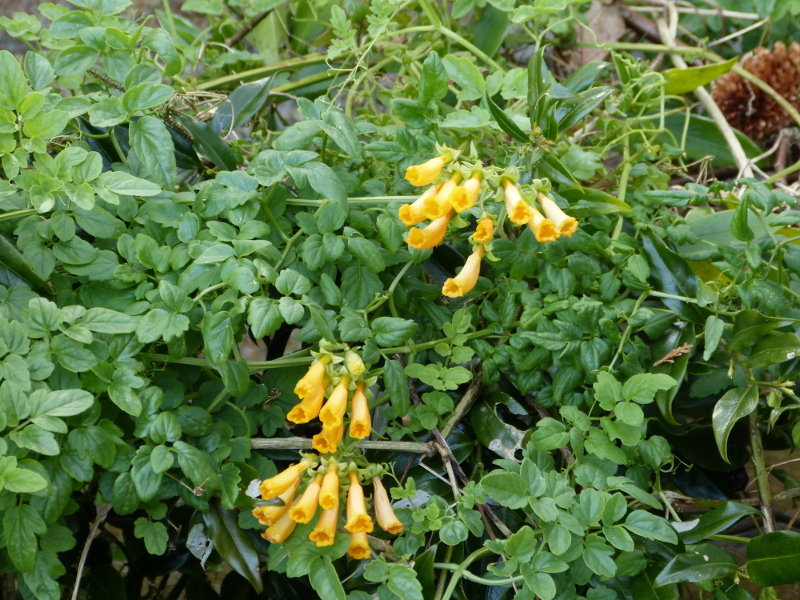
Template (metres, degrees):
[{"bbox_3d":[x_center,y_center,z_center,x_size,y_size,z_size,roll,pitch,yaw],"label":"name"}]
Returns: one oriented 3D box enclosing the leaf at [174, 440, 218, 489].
[{"bbox_3d":[-0.121,0.098,2.580,0.019,0.010,0.036,-38,77,-22],"label":"leaf"}]

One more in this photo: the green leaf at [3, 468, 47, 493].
[{"bbox_3d":[-0.220,0.106,2.550,0.025,0.008,0.018,4,53,-4],"label":"green leaf"}]

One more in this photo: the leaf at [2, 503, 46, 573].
[{"bbox_3d":[-0.174,0.110,2.011,0.017,0.033,0.007,-3,-17,-7],"label":"leaf"}]

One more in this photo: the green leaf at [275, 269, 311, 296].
[{"bbox_3d":[-0.054,-0.009,2.170,0.017,0.006,0.015,16,61,9],"label":"green leaf"}]

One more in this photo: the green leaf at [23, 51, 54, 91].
[{"bbox_3d":[-0.204,-0.129,2.460,0.018,0.005,0.024,0,63,-6],"label":"green leaf"}]

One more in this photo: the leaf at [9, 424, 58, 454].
[{"bbox_3d":[-0.172,0.067,2.043,0.024,0.006,0.014,21,59,3],"label":"leaf"}]

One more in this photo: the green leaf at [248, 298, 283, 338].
[{"bbox_3d":[-0.081,0.011,2.620,0.021,0.008,0.026,4,64,9],"label":"green leaf"}]

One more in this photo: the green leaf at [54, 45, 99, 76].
[{"bbox_3d":[-0.165,-0.122,2.220,0.025,0.006,0.016,-26,63,-14],"label":"green leaf"}]

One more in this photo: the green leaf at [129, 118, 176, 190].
[{"bbox_3d":[-0.125,-0.074,2.200,0.019,0.007,0.044,-20,70,-15],"label":"green leaf"}]

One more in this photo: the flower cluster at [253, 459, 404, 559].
[{"bbox_3d":[-0.043,0.124,2.585,0.090,0.052,0.050,0,20,0],"label":"flower cluster"}]

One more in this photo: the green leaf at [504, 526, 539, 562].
[{"bbox_3d":[0.072,0.145,2.570,0.018,0.024,0.008,17,-21,13],"label":"green leaf"}]

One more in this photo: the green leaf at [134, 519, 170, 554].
[{"bbox_3d":[-0.138,0.131,2.400,0.020,0.021,0.004,-14,-23,-6],"label":"green leaf"}]

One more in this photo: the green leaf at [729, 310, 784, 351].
[{"bbox_3d":[0.203,0.018,2.450,0.041,0.008,0.019,-22,57,-8],"label":"green leaf"}]

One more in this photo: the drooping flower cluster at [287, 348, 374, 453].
[{"bbox_3d":[-0.034,0.049,2.130,0.043,0.050,0.042,0,20,0],"label":"drooping flower cluster"}]

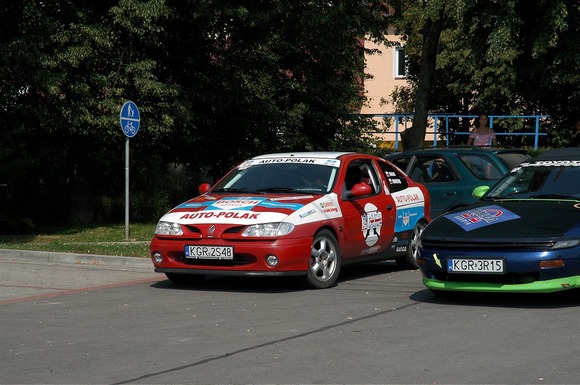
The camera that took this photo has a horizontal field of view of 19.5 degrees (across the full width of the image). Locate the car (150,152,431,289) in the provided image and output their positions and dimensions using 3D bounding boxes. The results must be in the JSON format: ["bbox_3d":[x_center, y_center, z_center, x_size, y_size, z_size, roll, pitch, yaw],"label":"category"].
[{"bbox_3d":[0.118,0.237,17.529,1.720,1.340,3.940,0,1,26],"label":"car"}]

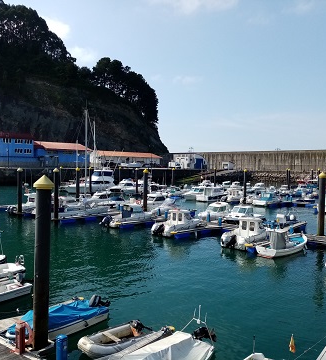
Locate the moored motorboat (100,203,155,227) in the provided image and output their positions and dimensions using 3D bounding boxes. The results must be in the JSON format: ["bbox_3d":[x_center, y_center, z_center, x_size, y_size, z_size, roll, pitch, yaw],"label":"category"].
[{"bbox_3d":[-3.995,3.800,41.152,2.300,2.300,7.100,3,3,41],"label":"moored motorboat"}]

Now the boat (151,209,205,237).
[{"bbox_3d":[1.517,4.097,36.455,2.200,2.250,6.200,3,3,41],"label":"boat"}]

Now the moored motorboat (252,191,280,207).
[{"bbox_3d":[17.730,3.041,60.024,2.300,2.300,6.300,3,3,41],"label":"moored motorboat"}]

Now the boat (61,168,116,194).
[{"bbox_3d":[-17.258,0.542,84.077,12.800,5.400,4.100,0,3,-41],"label":"boat"}]

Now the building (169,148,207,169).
[{"bbox_3d":[10.315,-7.340,145.829,14.500,6.800,10.000,1,2,-6],"label":"building"}]

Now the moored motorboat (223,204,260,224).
[{"bbox_3d":[8.287,3.806,39.004,2.300,2.100,6.200,3,3,41],"label":"moored motorboat"}]

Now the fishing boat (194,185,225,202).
[{"bbox_3d":[10.048,2.704,73.924,2.900,2.900,8.200,3,3,41],"label":"fishing boat"}]

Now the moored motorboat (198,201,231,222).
[{"bbox_3d":[5.701,3.638,40.621,2.250,2.250,5.900,3,3,40],"label":"moored motorboat"}]

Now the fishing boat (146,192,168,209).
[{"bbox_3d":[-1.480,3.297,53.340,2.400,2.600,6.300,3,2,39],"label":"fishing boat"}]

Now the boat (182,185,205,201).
[{"bbox_3d":[5.669,2.517,66.018,2.500,2.600,7.000,3,3,40],"label":"boat"}]

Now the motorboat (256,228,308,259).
[{"bbox_3d":[8.779,4.313,26.207,4.900,2.050,1.850,-1,3,-45],"label":"motorboat"}]

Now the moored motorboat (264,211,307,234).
[{"bbox_3d":[11.748,4.197,36.376,1.950,1.600,5.600,3,3,40],"label":"moored motorboat"}]

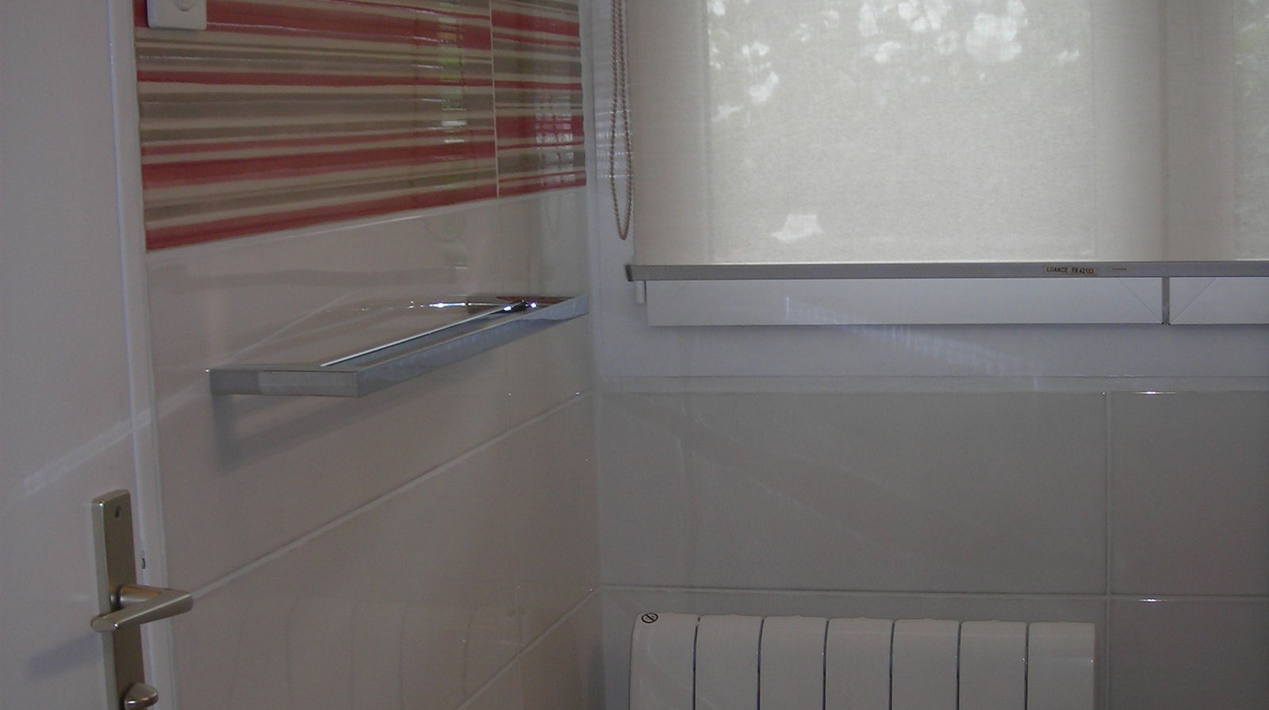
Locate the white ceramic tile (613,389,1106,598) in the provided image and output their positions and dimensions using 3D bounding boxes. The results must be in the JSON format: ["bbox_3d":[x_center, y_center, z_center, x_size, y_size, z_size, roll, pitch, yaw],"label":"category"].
[{"bbox_3d":[0.261,0.167,2.276,0.631,0.247,0.015,0,7,14],"label":"white ceramic tile"}]

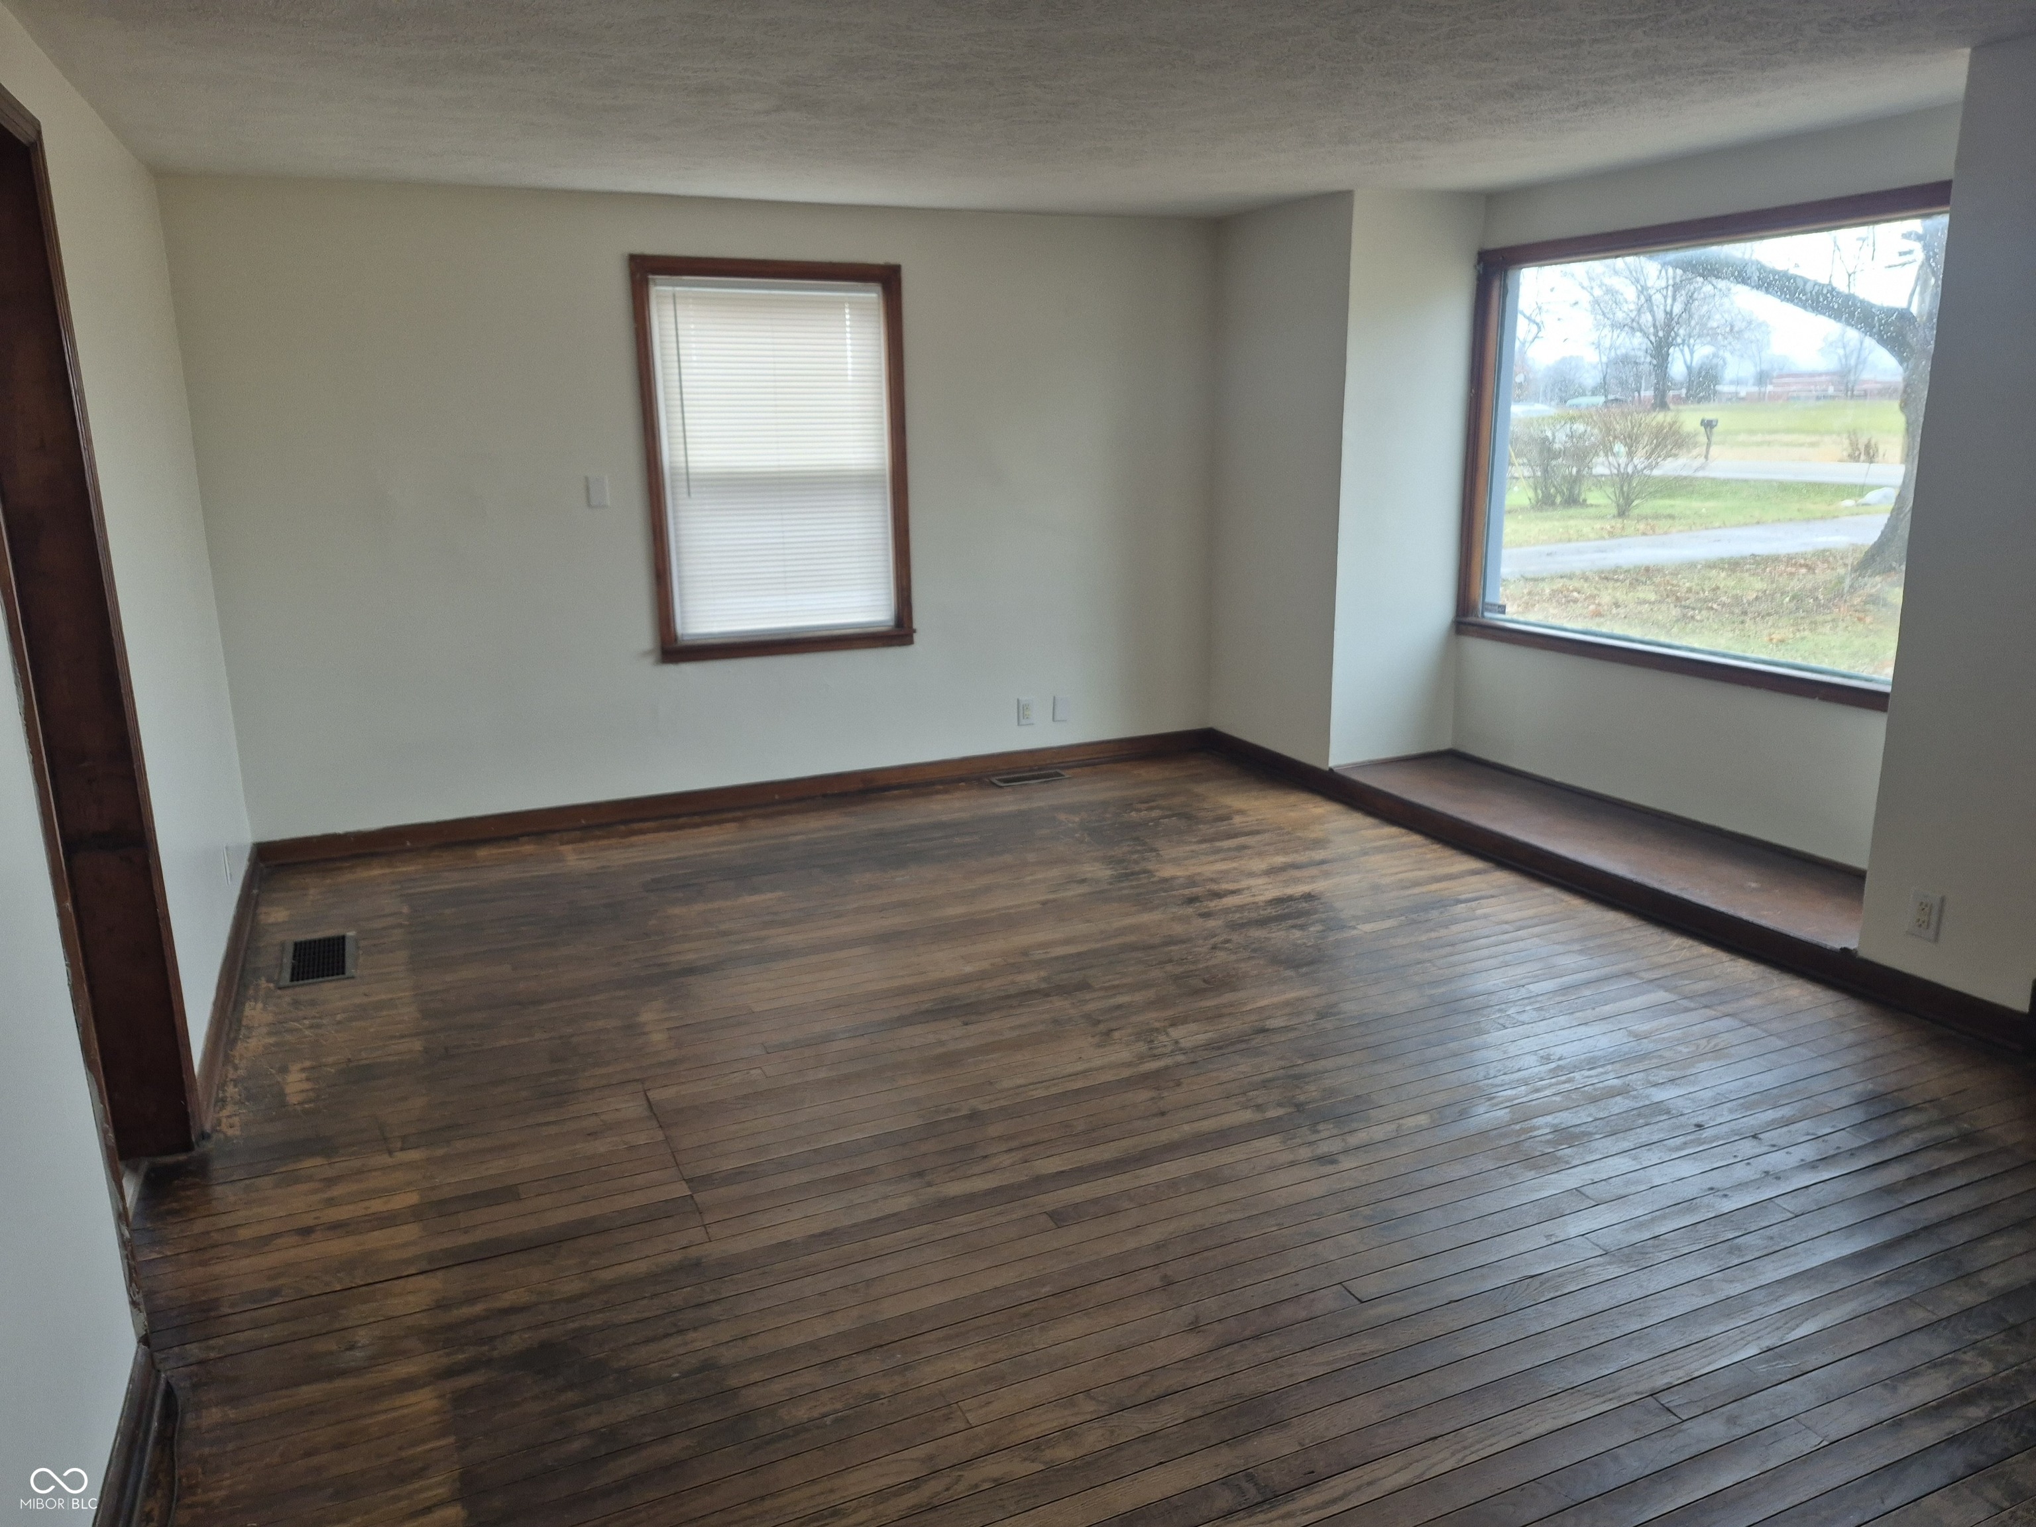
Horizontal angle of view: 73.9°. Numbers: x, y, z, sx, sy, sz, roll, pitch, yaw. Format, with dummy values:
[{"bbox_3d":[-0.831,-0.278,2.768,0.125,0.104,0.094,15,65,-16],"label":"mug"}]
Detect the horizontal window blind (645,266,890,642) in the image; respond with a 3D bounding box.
[{"bbox_3d":[-0.918,-1.163,5.234,0.881,1.328,0.035,-7,15,-24],"label":"horizontal window blind"}]

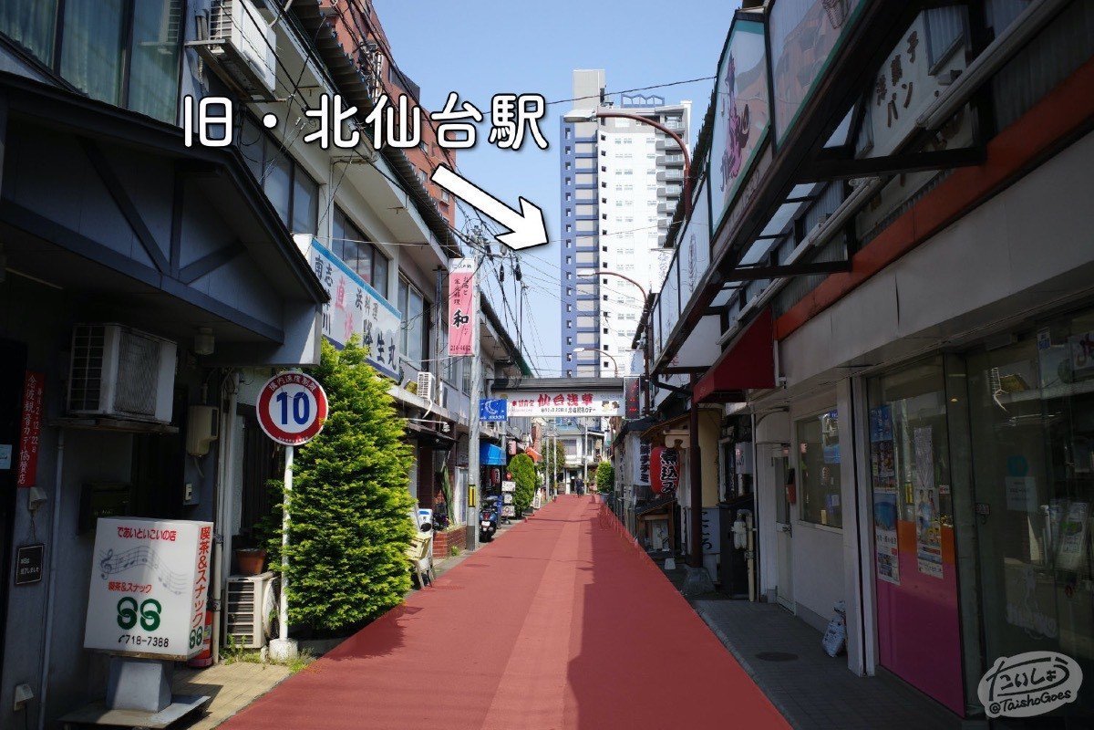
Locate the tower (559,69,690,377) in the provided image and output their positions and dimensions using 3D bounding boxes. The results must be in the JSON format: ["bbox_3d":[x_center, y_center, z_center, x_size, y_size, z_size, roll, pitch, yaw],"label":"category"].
[{"bbox_3d":[14.100,-15.533,164.186,23.500,76.500,22.000,0,-7,0],"label":"tower"}]

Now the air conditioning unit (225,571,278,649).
[{"bbox_3d":[-2.479,2.087,7.464,0.310,0.585,0.790,0,-7,3],"label":"air conditioning unit"}]

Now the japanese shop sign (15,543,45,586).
[{"bbox_3d":[-2.846,1.099,4.685,0.020,0.200,0.215,0,-7,3],"label":"japanese shop sign"}]

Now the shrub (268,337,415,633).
[{"bbox_3d":[-2.117,1.151,8.891,1.481,2.917,1.500,-1,-7,3],"label":"shrub"}]

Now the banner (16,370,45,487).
[{"bbox_3d":[-3.018,0.376,4.982,0.020,0.670,0.158,-1,-7,3],"label":"banner"}]

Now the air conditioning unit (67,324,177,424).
[{"bbox_3d":[-2.801,0.079,5.664,0.290,0.560,0.770,-1,-7,3],"label":"air conditioning unit"}]

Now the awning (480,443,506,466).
[{"bbox_3d":[-1.588,2.296,22.085,0.650,0.620,4.000,0,-7,3],"label":"awning"}]

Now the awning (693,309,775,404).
[{"bbox_3d":[2.021,-0.082,9.367,0.630,0.870,1.650,0,-7,3],"label":"awning"}]

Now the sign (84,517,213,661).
[{"bbox_3d":[-2.371,1.325,5.082,0.635,0.765,0.175,1,-7,7],"label":"sign"}]

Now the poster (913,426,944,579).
[{"bbox_3d":[2.649,0.944,5.915,0.020,1.020,0.418,-1,-7,3],"label":"poster"}]

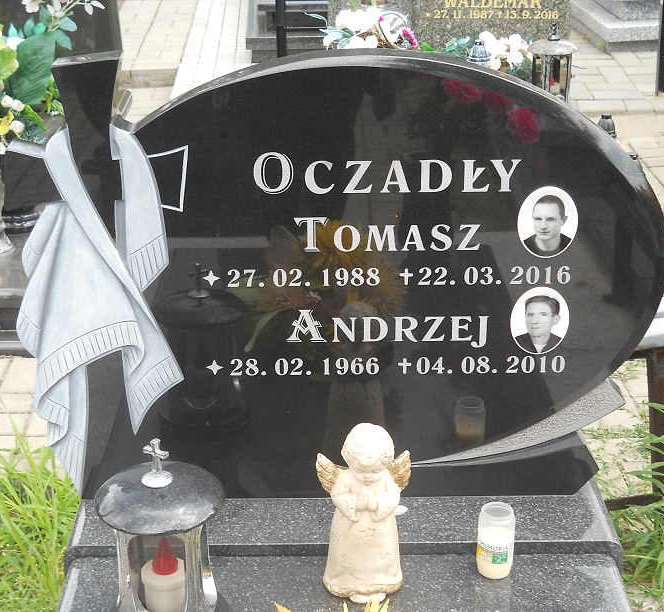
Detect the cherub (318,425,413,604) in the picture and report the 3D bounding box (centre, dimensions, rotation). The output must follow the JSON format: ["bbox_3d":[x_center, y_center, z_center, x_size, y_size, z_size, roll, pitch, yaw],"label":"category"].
[{"bbox_3d":[0.043,0.263,1.717,0.123,0.249,0.084,-3,23,-7],"label":"cherub"}]

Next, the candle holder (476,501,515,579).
[{"bbox_3d":[0.221,0.317,1.784,0.049,0.095,0.049,-1,23,0],"label":"candle holder"}]

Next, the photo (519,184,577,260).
[{"bbox_3d":[0.291,-0.111,1.777,0.082,0.103,0.010,-1,23,0],"label":"photo"}]

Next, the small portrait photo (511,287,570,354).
[{"bbox_3d":[0.289,0.022,1.832,0.082,0.103,0.010,-1,23,0],"label":"small portrait photo"}]

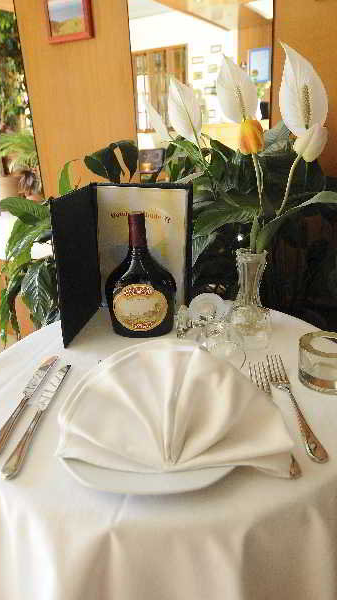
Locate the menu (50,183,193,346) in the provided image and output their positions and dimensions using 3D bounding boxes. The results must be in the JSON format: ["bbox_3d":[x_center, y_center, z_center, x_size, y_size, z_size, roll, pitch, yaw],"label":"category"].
[{"bbox_3d":[-0.080,-0.079,0.813,0.247,0.264,0.203,-3,21,0],"label":"menu"}]

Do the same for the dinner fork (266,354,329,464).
[{"bbox_3d":[0.169,0.134,0.560,0.026,0.022,0.221,-3,21,1],"label":"dinner fork"}]

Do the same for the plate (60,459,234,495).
[{"bbox_3d":[-0.014,0.157,0.522,0.246,0.024,0.246,-3,21,1],"label":"plate"}]

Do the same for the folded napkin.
[{"bbox_3d":[0.007,0.119,0.507,0.270,0.090,0.190,-3,21,0],"label":"folded napkin"}]

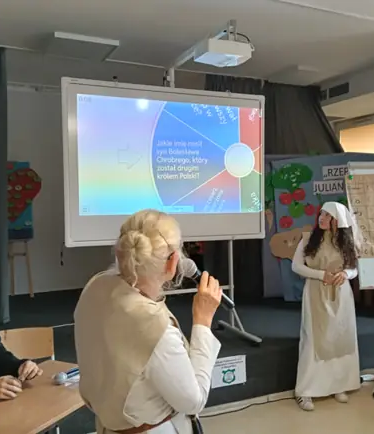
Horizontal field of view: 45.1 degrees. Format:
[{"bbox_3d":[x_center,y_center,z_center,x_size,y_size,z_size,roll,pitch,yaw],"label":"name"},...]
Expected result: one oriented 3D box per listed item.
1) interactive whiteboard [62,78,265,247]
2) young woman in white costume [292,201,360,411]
[{"bbox_3d":[-0.115,-0.405,3.582,1.689,1.218,0.060,-1,3,-23],"label":"interactive whiteboard"},{"bbox_3d":[1.107,0.670,3.570,0.500,1.585,0.420,-1,3,-12],"label":"young woman in white costume"}]

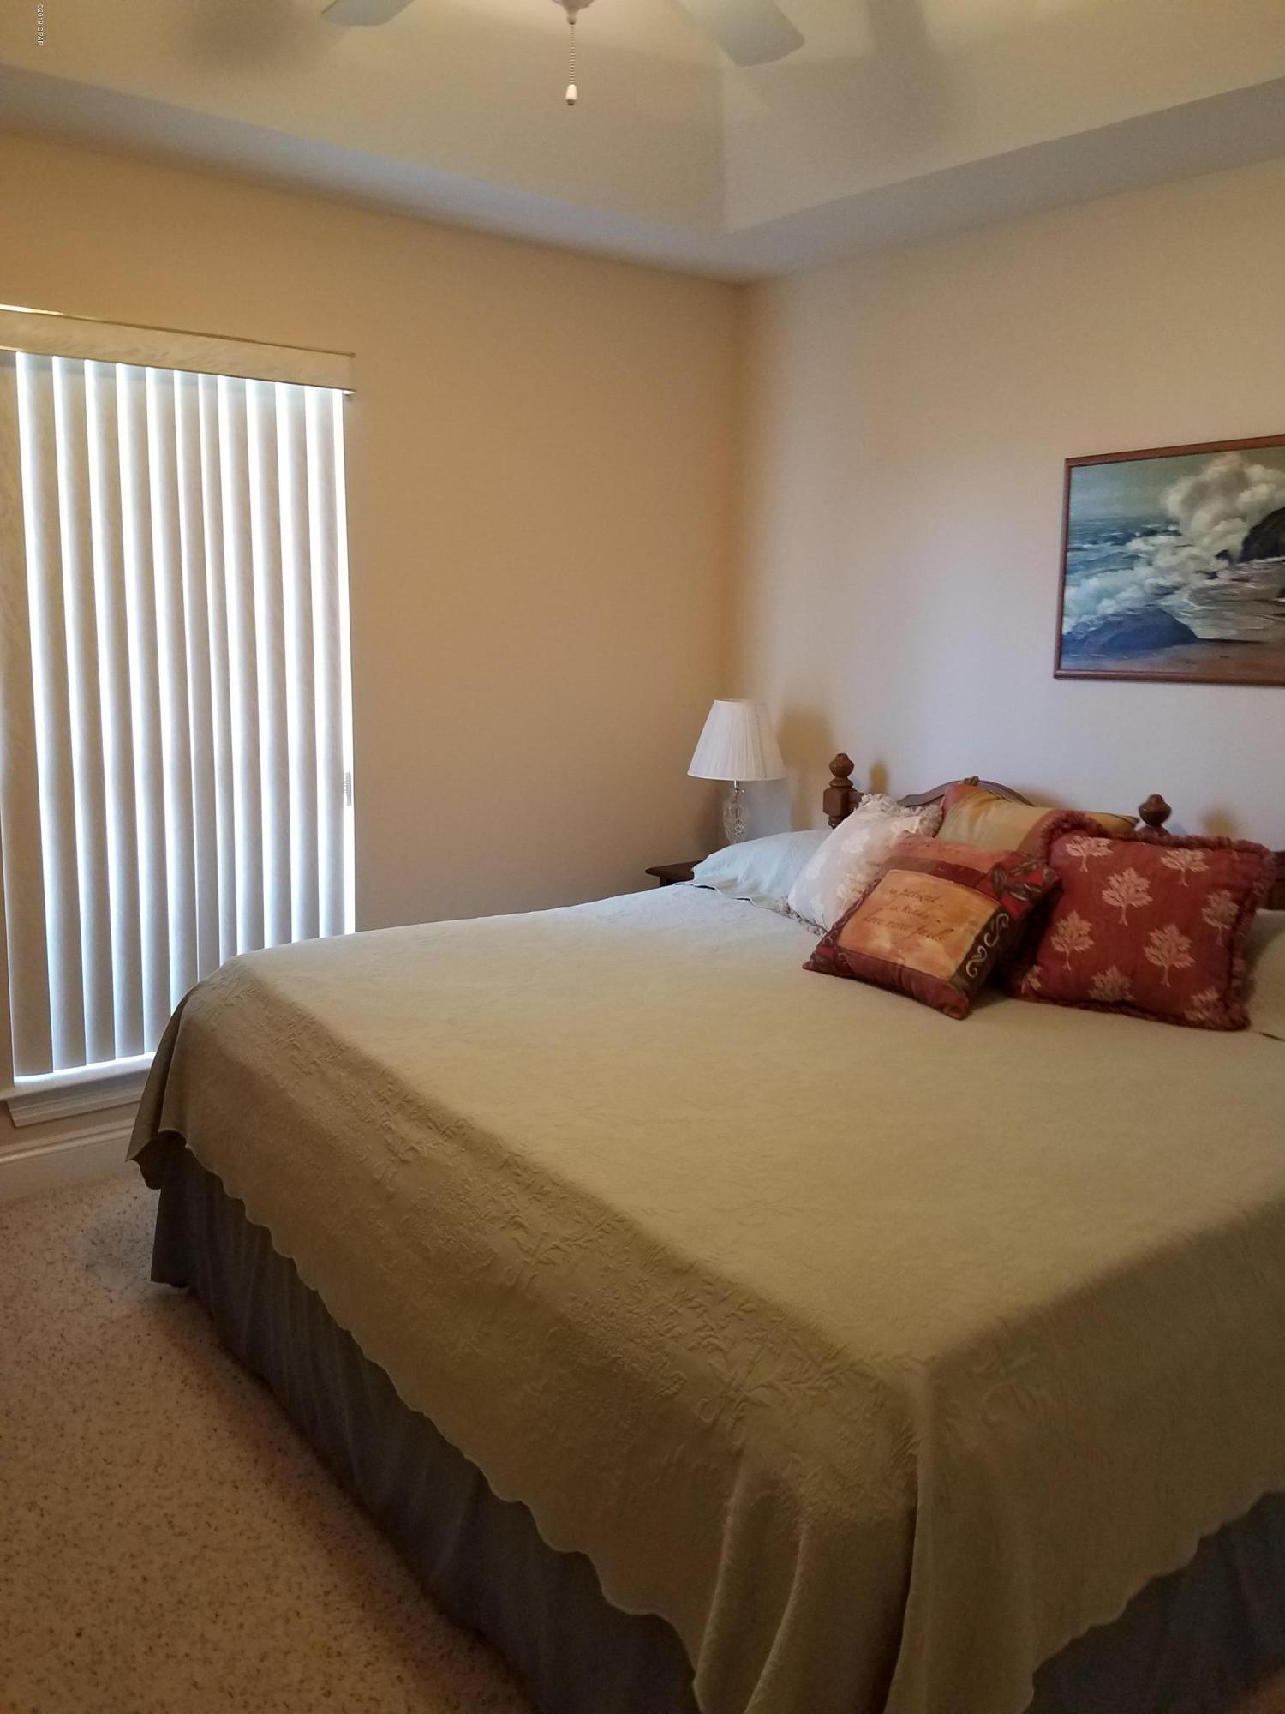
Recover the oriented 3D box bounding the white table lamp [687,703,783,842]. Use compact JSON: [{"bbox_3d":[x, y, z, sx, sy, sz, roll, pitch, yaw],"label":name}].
[{"bbox_3d":[0.283,-0.228,4.123,0.310,0.550,0.310,2,13,-1],"label":"white table lamp"}]

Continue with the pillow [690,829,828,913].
[{"bbox_3d":[0.514,0.049,3.807,0.420,0.200,0.700,-7,16,-36],"label":"pillow"}]

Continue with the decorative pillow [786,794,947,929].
[{"bbox_3d":[0.601,0.029,3.522,0.160,0.400,0.400,34,-2,-27],"label":"decorative pillow"}]

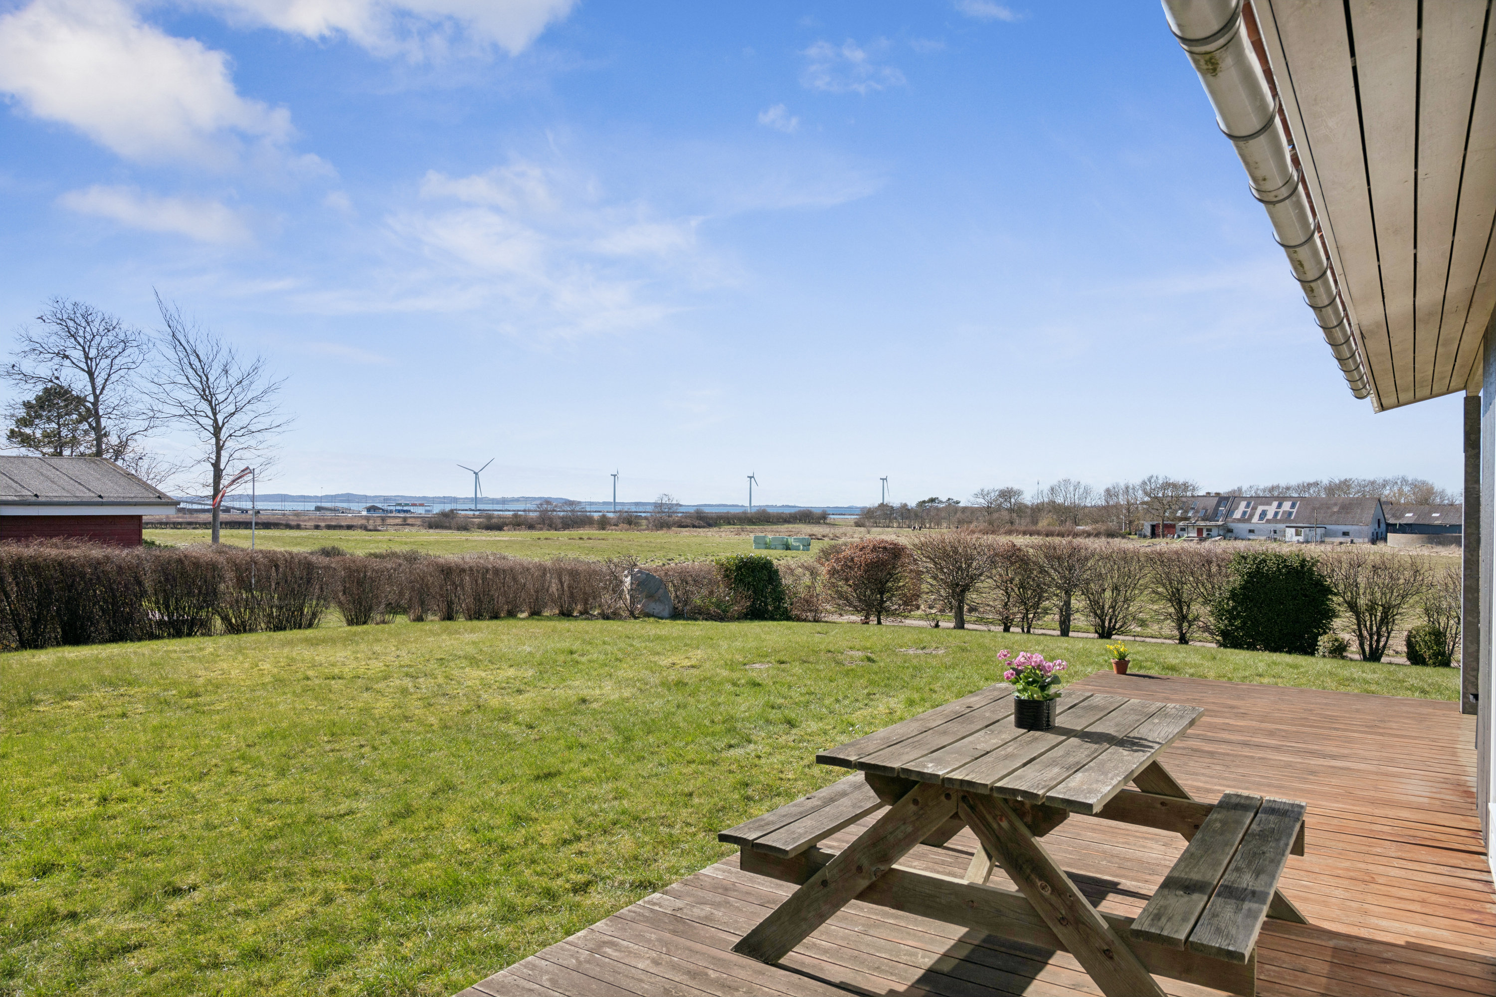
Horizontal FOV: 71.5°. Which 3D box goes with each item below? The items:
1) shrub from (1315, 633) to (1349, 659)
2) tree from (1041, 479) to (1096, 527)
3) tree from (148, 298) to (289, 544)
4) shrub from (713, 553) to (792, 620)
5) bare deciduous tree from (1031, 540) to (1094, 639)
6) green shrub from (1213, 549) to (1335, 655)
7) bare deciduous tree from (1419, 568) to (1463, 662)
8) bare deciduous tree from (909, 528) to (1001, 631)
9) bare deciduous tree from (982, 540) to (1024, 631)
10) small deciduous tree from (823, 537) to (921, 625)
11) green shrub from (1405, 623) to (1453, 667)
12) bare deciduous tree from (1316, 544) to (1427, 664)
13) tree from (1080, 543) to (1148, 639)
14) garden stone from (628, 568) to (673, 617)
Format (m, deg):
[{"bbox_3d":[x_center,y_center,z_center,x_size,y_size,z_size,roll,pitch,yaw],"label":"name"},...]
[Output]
[{"bbox_3d":[7.251,1.829,12.900,0.410,0.313,0.390,0,0,32],"label":"shrub"},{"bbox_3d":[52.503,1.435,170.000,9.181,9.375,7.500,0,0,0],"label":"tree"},{"bbox_3d":[-18.879,-2.207,37.000,5.329,9.911,4.800,0,0,0],"label":"tree"},{"bbox_3d":[0.066,1.424,16.700,1.203,1.081,1.100,0,0,0],"label":"shrub"},{"bbox_3d":[4.480,1.266,14.800,0.910,1.371,0.880,0,0,32],"label":"bare deciduous tree"},{"bbox_3d":[6.699,1.322,13.200,1.500,1.310,1.300,0,0,32],"label":"green shrub"},{"bbox_3d":[7.643,1.235,11.200,0.857,1.059,0.900,0,0,0],"label":"bare deciduous tree"},{"bbox_3d":[2.916,1.142,14.600,1.281,1.397,1.250,0,0,0],"label":"bare deciduous tree"},{"bbox_3d":[3.753,1.283,15.300,0.620,1.299,0.700,0,0,32],"label":"bare deciduous tree"},{"bbox_3d":[1.807,1.214,15.300,1.394,1.292,1.350,0,0,0],"label":"small deciduous tree"},{"bbox_3d":[8.095,1.751,12.350,0.580,0.518,0.540,0,0,32],"label":"green shrub"},{"bbox_3d":[7.623,1.295,12.650,1.300,1.367,1.150,0,0,32],"label":"bare deciduous tree"},{"bbox_3d":[5.142,1.298,14.600,0.960,1.320,0.920,0,0,32],"label":"tree"},{"bbox_3d":[-1.606,1.568,17.200,0.755,0.852,0.550,0,0,0],"label":"garden stone"}]

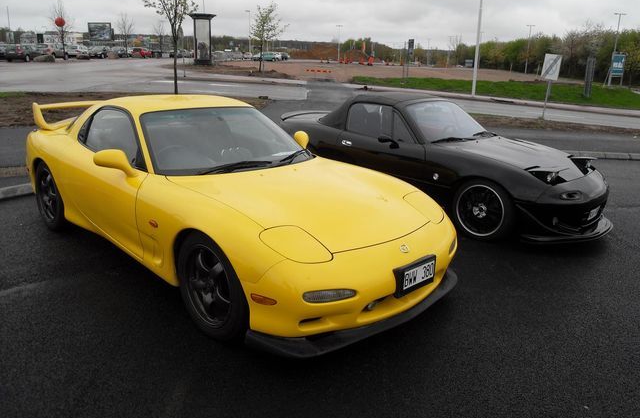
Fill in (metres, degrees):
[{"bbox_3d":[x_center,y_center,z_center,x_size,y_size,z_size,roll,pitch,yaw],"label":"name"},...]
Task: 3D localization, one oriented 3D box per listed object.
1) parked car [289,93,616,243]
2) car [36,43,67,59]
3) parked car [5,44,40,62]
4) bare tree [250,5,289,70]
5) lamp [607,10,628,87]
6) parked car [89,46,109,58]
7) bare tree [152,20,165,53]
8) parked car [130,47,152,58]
[{"bbox_3d":[1.188,-0.652,5.828,3.970,1.220,1.680,16,21,39],"label":"parked car"},{"bbox_3d":[-28.366,-16.733,55.000,1.780,1.500,4.400,3,16,4],"label":"car"},{"bbox_3d":[-25.972,-13.726,45.579,1.780,1.480,4.400,0,17,-7],"label":"parked car"},{"bbox_3d":[-4.004,-13.733,41.870,2.900,5.300,2.900,2,17,0],"label":"bare tree"},{"bbox_3d":[28.947,-15.618,50.307,1.300,6.600,0.300,2,17,0],"label":"lamp"},{"bbox_3d":[-25.922,-18.440,61.000,1.750,1.480,4.300,0,16,-6],"label":"parked car"},{"bbox_3d":[-23.243,-24.476,74.286,1.900,5.120,1.900,2,16,0],"label":"bare tree"},{"bbox_3d":[-26.974,-23.699,78.829,1.720,1.450,4.100,3,17,1],"label":"parked car"}]

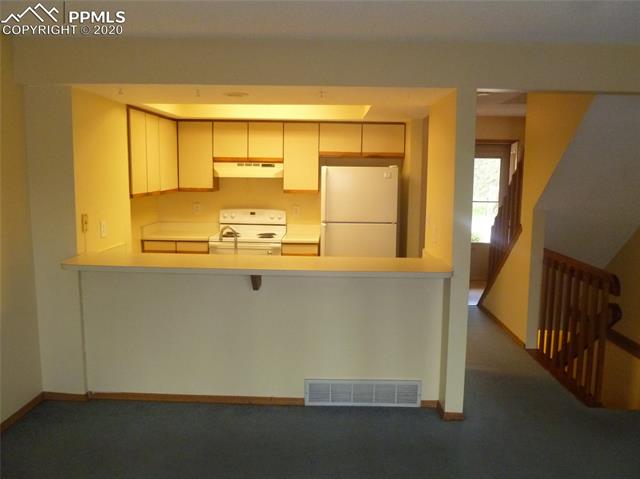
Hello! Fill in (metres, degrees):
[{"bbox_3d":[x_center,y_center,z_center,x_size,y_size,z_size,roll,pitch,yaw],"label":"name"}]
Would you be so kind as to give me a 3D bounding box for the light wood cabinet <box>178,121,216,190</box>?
[{"bbox_3d":[-1.326,-0.908,5.691,0.376,0.747,0.322,1,8,2],"label":"light wood cabinet"}]

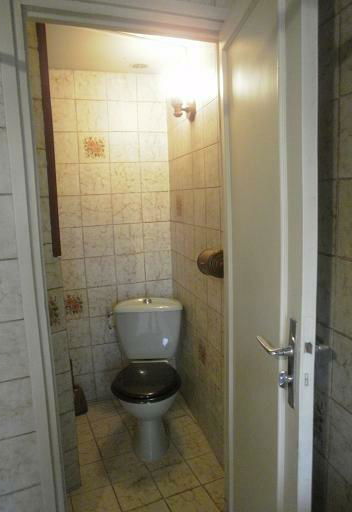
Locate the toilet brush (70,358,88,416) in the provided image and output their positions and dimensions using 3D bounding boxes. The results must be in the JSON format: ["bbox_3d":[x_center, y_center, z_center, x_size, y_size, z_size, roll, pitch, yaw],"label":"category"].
[{"bbox_3d":[-0.647,0.843,2.510,0.120,0.370,0.120,-4,8,-15],"label":"toilet brush"}]

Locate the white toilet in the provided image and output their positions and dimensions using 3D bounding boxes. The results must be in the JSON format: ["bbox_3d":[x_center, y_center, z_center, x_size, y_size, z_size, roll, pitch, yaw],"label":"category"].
[{"bbox_3d":[-0.151,0.681,2.149,0.420,0.750,0.630,-2,8,-2],"label":"white toilet"}]

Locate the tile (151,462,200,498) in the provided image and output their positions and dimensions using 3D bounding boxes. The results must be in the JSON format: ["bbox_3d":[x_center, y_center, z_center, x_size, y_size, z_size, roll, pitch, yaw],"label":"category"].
[{"bbox_3d":[-0.002,1.116,1.919,0.199,0.010,0.197,-5,9,-22],"label":"tile"}]

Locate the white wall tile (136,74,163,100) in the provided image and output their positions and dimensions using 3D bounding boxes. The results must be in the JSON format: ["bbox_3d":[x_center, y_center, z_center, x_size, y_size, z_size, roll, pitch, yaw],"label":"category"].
[{"bbox_3d":[-0.157,-1.092,2.484,0.197,0.180,0.010,-4,9,-15],"label":"white wall tile"}]

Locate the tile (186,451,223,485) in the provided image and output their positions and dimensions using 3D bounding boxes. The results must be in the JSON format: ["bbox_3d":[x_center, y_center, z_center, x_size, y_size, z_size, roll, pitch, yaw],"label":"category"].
[{"bbox_3d":[0.168,1.086,1.963,0.175,0.010,0.198,-5,9,-22],"label":"tile"}]

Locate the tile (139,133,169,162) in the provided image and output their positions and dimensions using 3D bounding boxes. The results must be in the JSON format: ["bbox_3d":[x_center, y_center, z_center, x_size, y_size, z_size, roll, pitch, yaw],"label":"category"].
[{"bbox_3d":[-0.145,-0.716,2.535,0.197,0.199,0.010,-4,9,-15],"label":"tile"}]

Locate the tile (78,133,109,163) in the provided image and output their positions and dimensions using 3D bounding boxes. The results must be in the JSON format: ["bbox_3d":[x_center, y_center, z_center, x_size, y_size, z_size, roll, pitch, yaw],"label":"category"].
[{"bbox_3d":[-0.520,-0.687,2.431,0.197,0.199,0.010,-4,9,-15],"label":"tile"}]

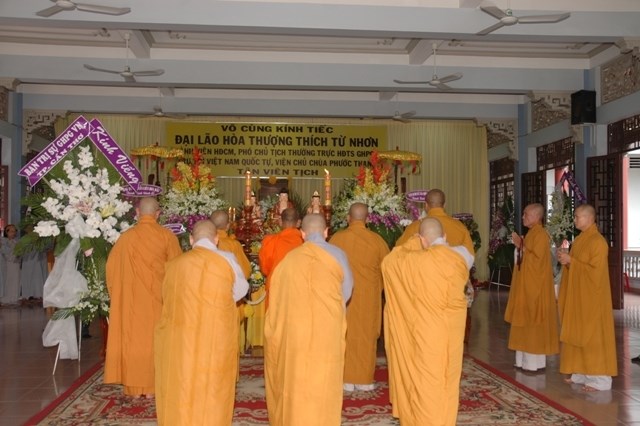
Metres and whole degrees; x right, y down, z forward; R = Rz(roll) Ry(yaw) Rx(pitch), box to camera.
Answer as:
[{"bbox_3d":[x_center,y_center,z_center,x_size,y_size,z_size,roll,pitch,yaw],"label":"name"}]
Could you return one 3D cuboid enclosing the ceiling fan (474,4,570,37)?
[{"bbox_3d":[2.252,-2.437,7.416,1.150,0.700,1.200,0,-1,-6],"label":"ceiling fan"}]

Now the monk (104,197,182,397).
[{"bbox_3d":[-1.517,0.769,5.634,0.660,1.510,0.460,0,-1,-6],"label":"monk"}]

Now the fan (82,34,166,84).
[{"bbox_3d":[-2.934,-2.381,9.955,1.220,0.700,1.150,0,-1,-6],"label":"fan"}]

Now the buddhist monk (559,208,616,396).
[{"bbox_3d":[2.404,0.726,5.915,0.550,1.650,0.520,0,-1,-8],"label":"buddhist monk"}]

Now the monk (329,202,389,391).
[{"bbox_3d":[0.335,0.730,5.789,0.560,1.646,0.500,1,-2,-6],"label":"monk"}]

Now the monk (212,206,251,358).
[{"bbox_3d":[-0.900,0.757,5.820,0.560,1.577,0.480,1,-2,-6],"label":"monk"}]

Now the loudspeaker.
[{"bbox_3d":[4.937,-1.960,12.289,0.450,0.570,0.400,-1,7,25],"label":"loudspeaker"}]

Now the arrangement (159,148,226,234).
[{"bbox_3d":[-1.749,-0.216,9.074,0.880,1.383,0.720,1,-2,-6],"label":"arrangement"}]

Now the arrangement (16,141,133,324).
[{"bbox_3d":[-2.389,0.191,6.447,1.120,1.850,0.600,0,-1,-18],"label":"arrangement"}]

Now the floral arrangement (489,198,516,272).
[{"bbox_3d":[4.558,0.572,16.363,0.480,1.969,0.780,2,-3,-44],"label":"floral arrangement"}]

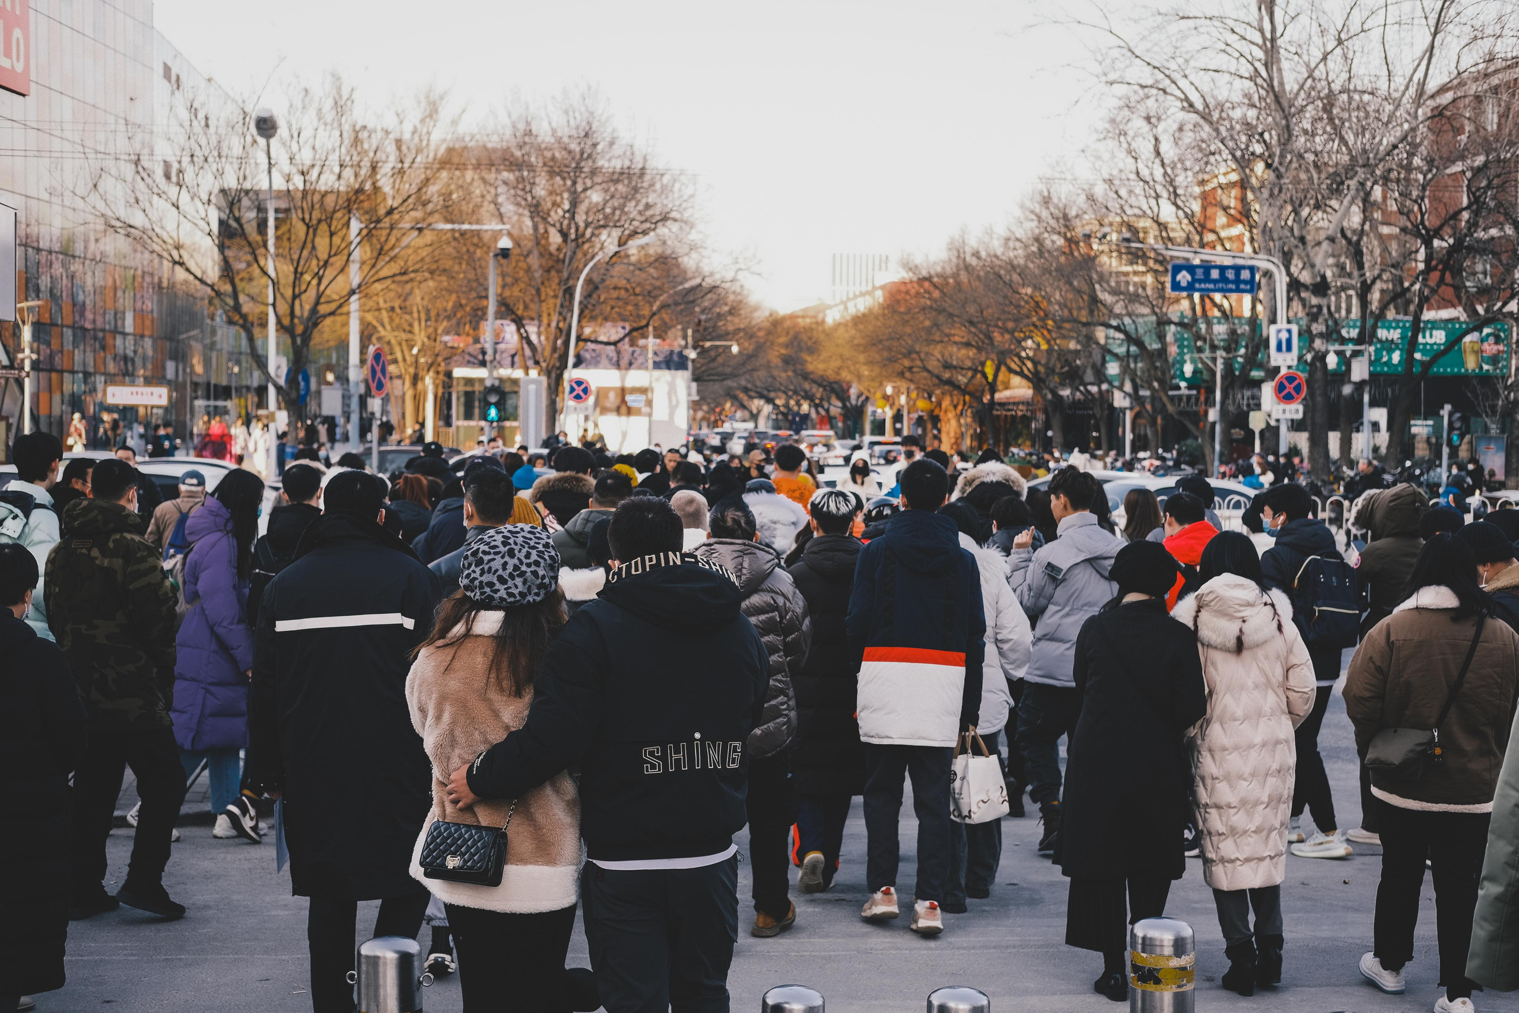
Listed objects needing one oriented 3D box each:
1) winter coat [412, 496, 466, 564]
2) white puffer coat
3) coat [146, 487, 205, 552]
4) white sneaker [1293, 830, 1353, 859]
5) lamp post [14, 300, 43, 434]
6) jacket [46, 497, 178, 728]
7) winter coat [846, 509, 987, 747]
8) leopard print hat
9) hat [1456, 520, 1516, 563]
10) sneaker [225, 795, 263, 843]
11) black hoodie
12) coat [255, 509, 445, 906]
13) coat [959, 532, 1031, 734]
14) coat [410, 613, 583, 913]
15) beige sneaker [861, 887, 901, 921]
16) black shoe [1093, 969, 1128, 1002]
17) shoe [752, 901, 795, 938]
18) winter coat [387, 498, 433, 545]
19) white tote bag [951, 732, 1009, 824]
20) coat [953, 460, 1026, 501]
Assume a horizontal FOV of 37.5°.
[{"bbox_3d":[-1.406,0.383,10.616,0.540,0.850,0.360,1,2,5],"label":"winter coat"},{"bbox_3d":[1.698,0.767,7.813,0.510,1.090,0.410,0,2,2],"label":"white puffer coat"},{"bbox_3d":[-3.580,0.285,14.015,0.540,0.800,0.360,0,2,-8],"label":"coat"},{"bbox_3d":[2.599,1.553,10.321,0.295,0.120,0.106,1,2,14],"label":"white sneaker"},{"bbox_3d":[-15.335,-2.306,46.947,0.500,4.200,0.500,0,2,0],"label":"lamp post"},{"bbox_3d":[-2.533,0.415,8.750,0.550,0.890,0.380,1,2,20],"label":"jacket"},{"bbox_3d":[0.631,0.476,8.977,0.570,0.950,0.370,0,2,7],"label":"winter coat"},{"bbox_3d":[-0.683,0.159,6.100,0.270,0.215,0.270,0,2,0],"label":"leopard print hat"},{"bbox_3d":[2.580,0.129,7.950,0.225,0.180,0.200,-12,-6,42],"label":"hat"},{"bbox_3d":[-2.393,1.459,10.400,0.105,0.125,0.290,2,-35,40],"label":"sneaker"},{"bbox_3d":[-0.360,0.499,5.682,0.760,0.780,0.440,-1,2,-15],"label":"black hoodie"},{"bbox_3d":[-1.234,0.592,6.750,0.600,1.150,0.400,0,2,-12],"label":"coat"},{"bbox_3d":[0.841,0.513,9.080,0.570,0.820,0.380,0,2,-14],"label":"coat"},{"bbox_3d":[-0.664,0.631,5.627,0.460,0.750,0.380,0,2,3],"label":"coat"},{"bbox_3d":[0.479,1.570,8.850,0.108,0.125,0.290,-1,-9,-14],"label":"beige sneaker"},{"bbox_3d":[1.215,1.629,7.724,0.090,0.105,0.250,0,2,-6],"label":"black shoe"},{"bbox_3d":[0.059,1.615,8.853,0.105,0.115,0.290,1,3,24],"label":"shoe"},{"bbox_3d":[-1.788,0.362,11.521,0.500,0.800,0.360,0,2,0],"label":"winter coat"},{"bbox_3d":[0.877,1.096,9.002,0.160,0.370,0.250,2,3,40],"label":"white tote bag"},{"bbox_3d":[1.166,0.282,11.300,0.570,1.000,0.400,0,2,0],"label":"coat"}]

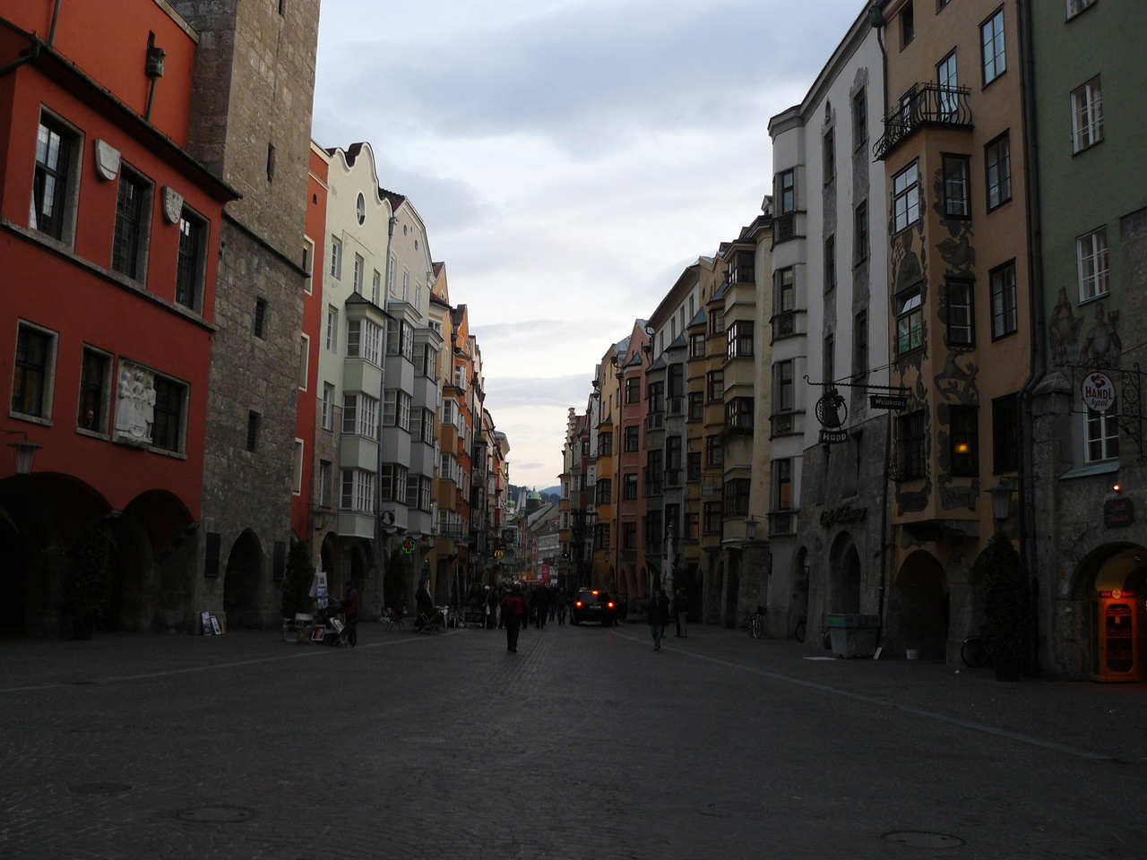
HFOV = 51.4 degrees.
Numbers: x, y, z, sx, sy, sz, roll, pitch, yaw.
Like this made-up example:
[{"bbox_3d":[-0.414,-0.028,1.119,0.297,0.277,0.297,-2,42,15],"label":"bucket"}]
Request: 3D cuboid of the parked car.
[{"bbox_3d":[0.919,8.278,55.681,1.820,1.560,4.550,2,-8,-3],"label":"parked car"}]

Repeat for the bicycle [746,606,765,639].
[{"bbox_3d":[6.507,6.881,42.772,0.580,1.080,1.720,2,-8,-3],"label":"bicycle"}]

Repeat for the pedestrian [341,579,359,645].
[{"bbox_3d":[-5.874,4.848,31.616,0.450,1.740,0.500,2,-8,-3],"label":"pedestrian"}]

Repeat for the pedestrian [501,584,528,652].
[{"bbox_3d":[-1.542,4.908,31.116,0.640,1.750,0.420,1,-8,-2],"label":"pedestrian"}]

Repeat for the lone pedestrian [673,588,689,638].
[{"bbox_3d":[3.811,6.412,41.916,0.420,1.750,0.500,-2,-8,20],"label":"lone pedestrian"}]

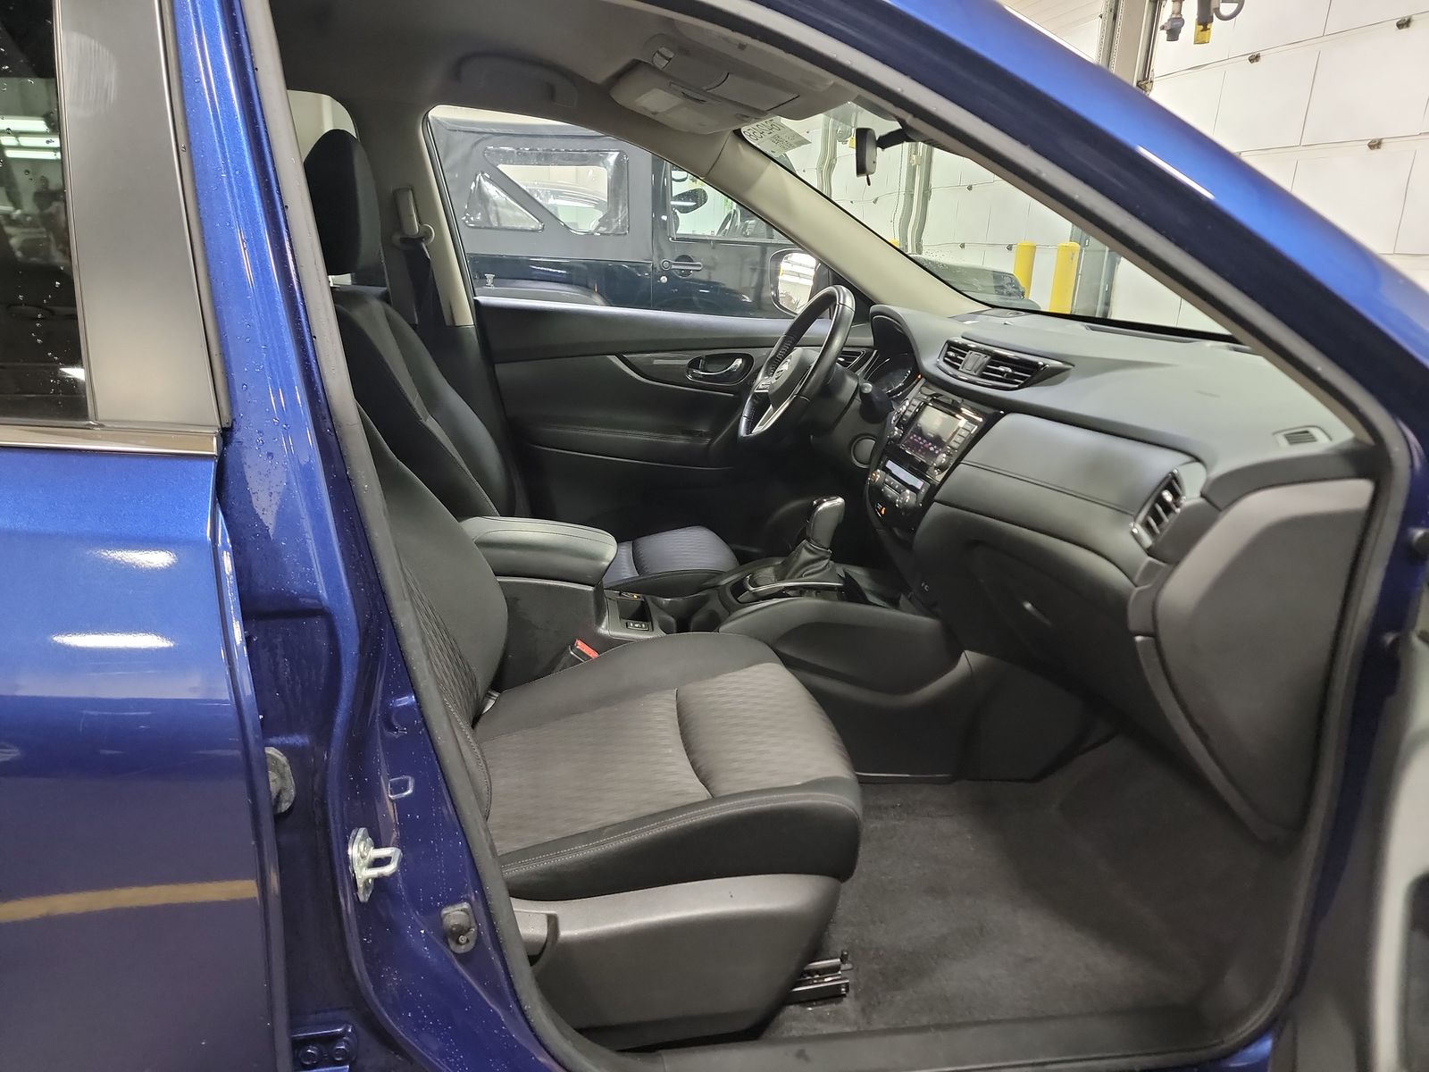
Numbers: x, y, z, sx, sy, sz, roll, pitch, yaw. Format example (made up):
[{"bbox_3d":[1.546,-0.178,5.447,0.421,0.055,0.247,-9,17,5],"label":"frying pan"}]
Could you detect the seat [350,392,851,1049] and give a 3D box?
[{"bbox_3d":[-0.237,0.015,1.185,0.820,1.050,0.540,-2,17,-9],"label":"seat"}]

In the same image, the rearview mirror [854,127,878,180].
[{"bbox_3d":[0.222,-0.566,1.462,0.040,0.066,0.245,5,17,12],"label":"rearview mirror"}]

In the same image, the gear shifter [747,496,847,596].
[{"bbox_3d":[0.137,0.020,1.618,0.180,0.160,0.110,-2,17,-9],"label":"gear shifter"}]

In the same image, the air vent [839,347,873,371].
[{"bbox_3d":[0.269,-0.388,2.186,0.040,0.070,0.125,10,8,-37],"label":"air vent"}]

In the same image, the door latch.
[{"bbox_3d":[-0.273,0.268,0.800,0.041,0.061,0.034,-2,17,-9],"label":"door latch"}]

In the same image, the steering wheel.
[{"bbox_3d":[0.164,-0.328,1.952,0.100,0.365,0.375,27,10,-16],"label":"steering wheel"}]

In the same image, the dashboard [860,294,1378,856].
[{"bbox_3d":[0.501,-0.112,1.663,0.460,0.490,1.440,-2,17,-9],"label":"dashboard"}]

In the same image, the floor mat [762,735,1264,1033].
[{"bbox_3d":[0.353,0.454,1.399,0.700,0.120,0.520,-2,17,-9],"label":"floor mat"}]

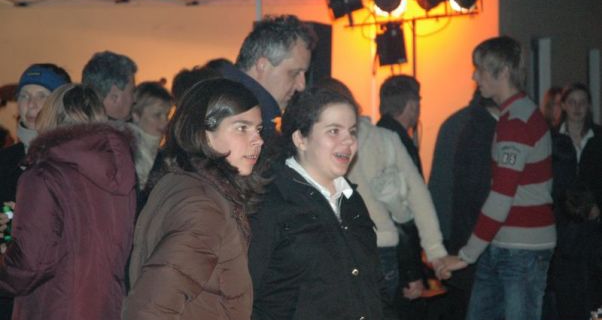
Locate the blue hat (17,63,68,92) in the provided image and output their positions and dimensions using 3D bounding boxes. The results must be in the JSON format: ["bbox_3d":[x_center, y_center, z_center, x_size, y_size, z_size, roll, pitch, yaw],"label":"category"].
[{"bbox_3d":[-0.940,-0.286,6.400,0.190,0.135,0.220,1,2,17],"label":"blue hat"}]

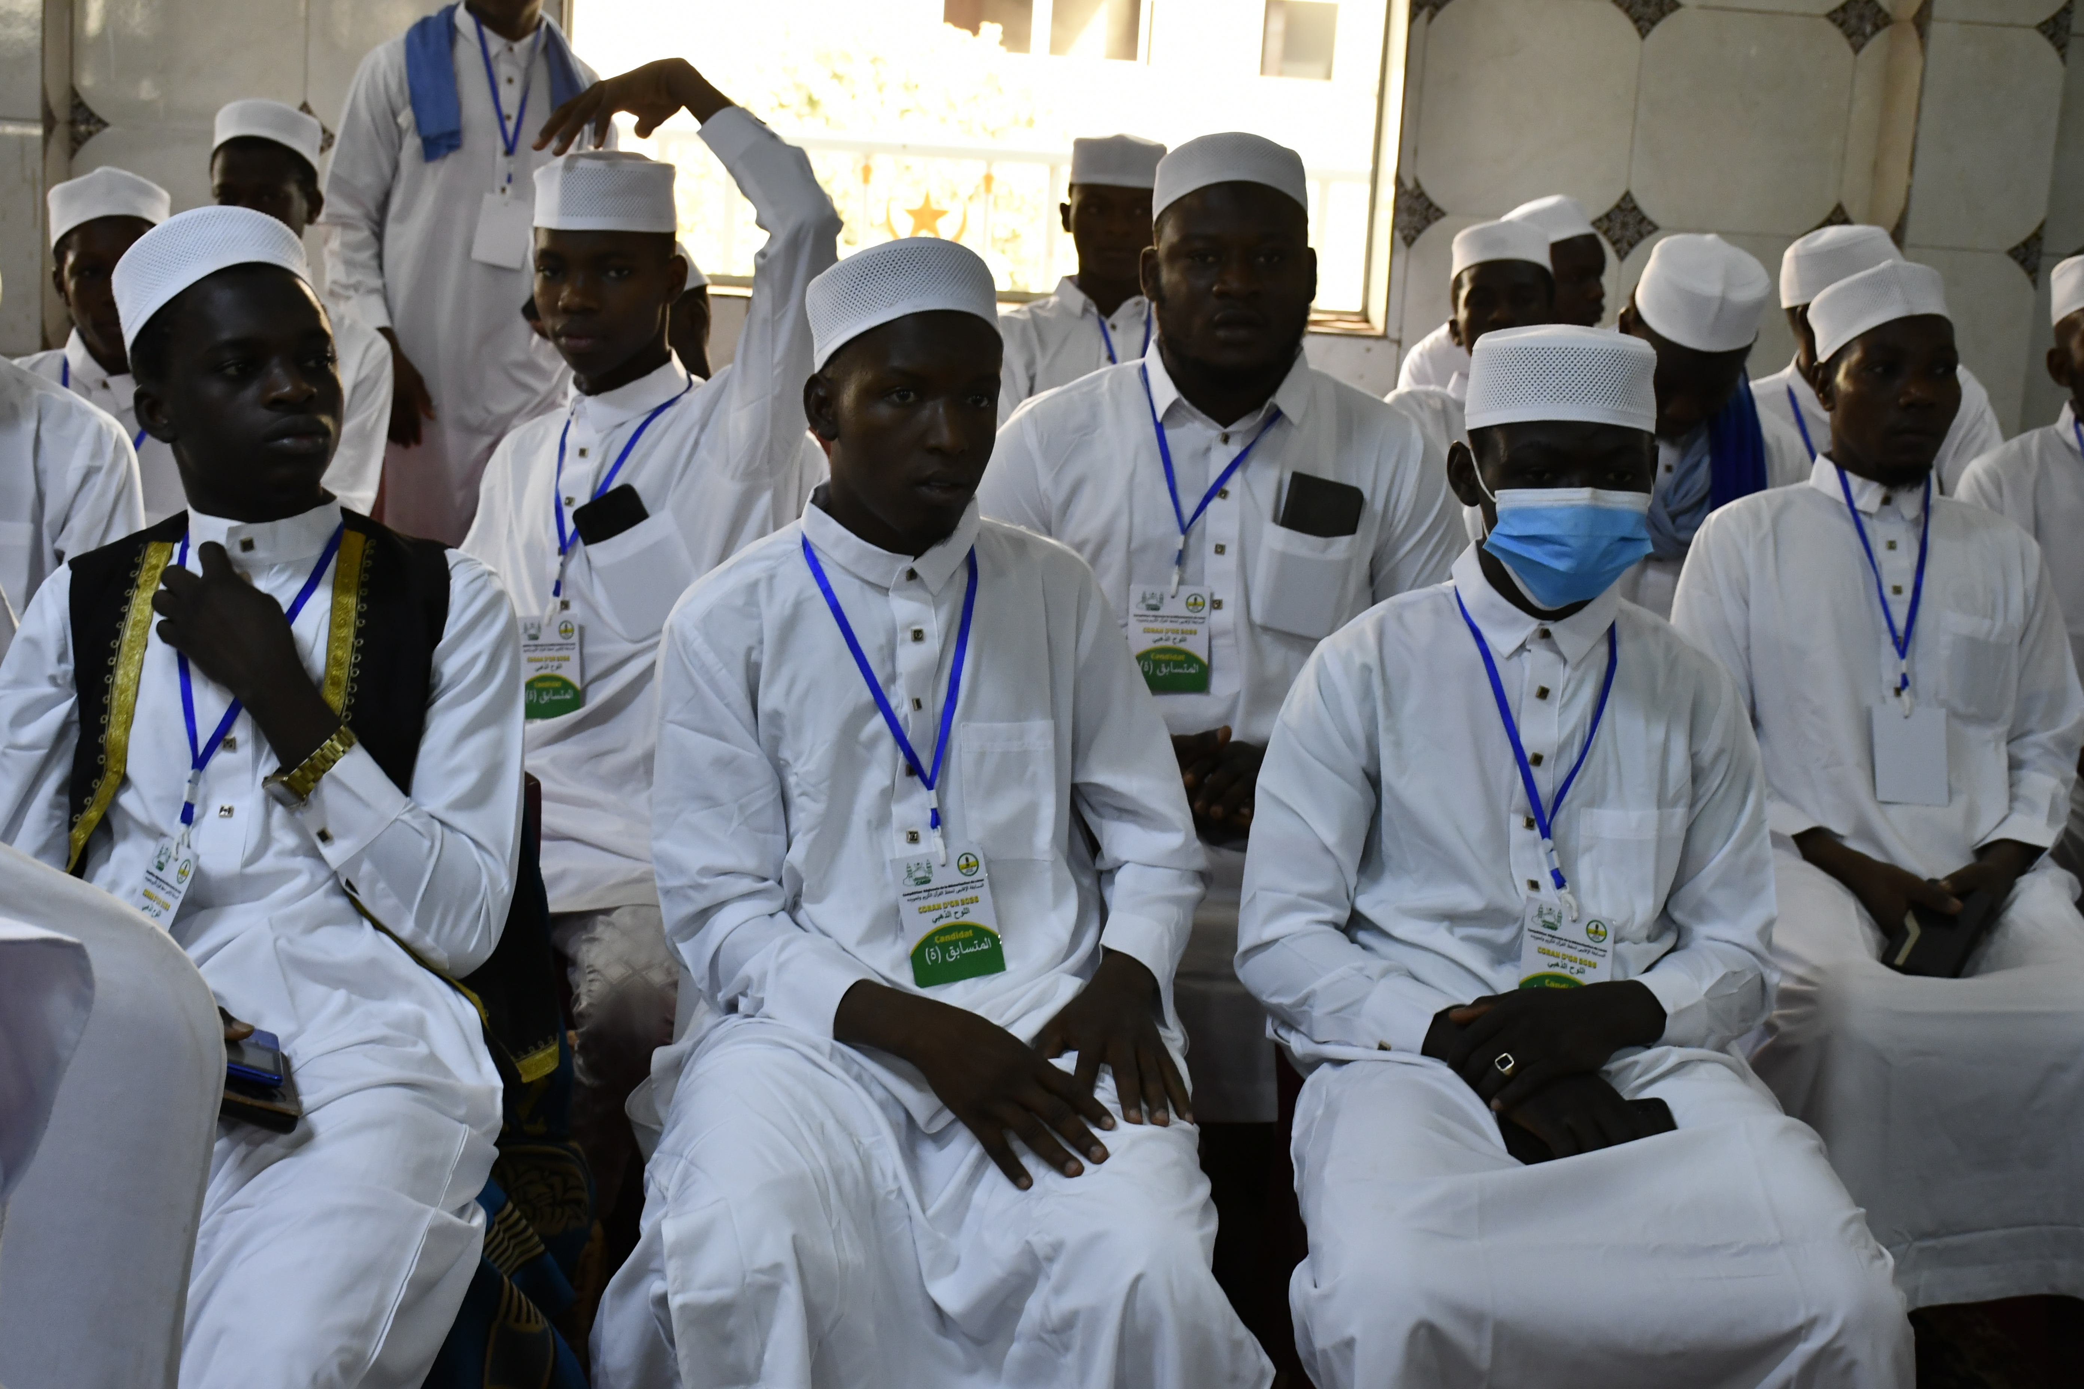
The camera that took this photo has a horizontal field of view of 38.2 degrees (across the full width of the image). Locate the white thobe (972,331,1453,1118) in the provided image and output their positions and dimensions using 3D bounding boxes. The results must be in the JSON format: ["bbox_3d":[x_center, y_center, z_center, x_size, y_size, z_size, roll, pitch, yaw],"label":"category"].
[{"bbox_3d":[0.195,0.011,3.286,0.560,0.790,0.700,3,11,2],"label":"white thobe"}]

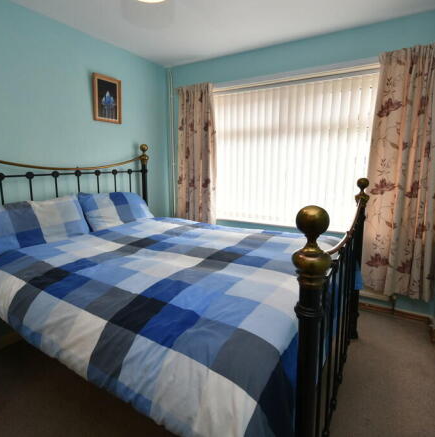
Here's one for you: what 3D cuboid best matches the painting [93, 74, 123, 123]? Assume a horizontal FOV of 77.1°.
[{"bbox_3d":[-0.993,-1.077,2.484,0.025,0.390,0.285,5,12,31],"label":"painting"}]

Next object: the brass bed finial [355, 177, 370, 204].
[{"bbox_3d":[0.963,-0.182,1.807,0.085,0.182,0.085,5,12,31],"label":"brass bed finial"}]

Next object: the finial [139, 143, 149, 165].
[{"bbox_3d":[-0.750,-0.651,2.785,0.085,0.187,0.085,5,12,31],"label":"finial"}]

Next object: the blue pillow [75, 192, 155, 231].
[{"bbox_3d":[-0.871,-0.061,2.485,0.150,0.420,0.670,-32,-8,32],"label":"blue pillow"}]

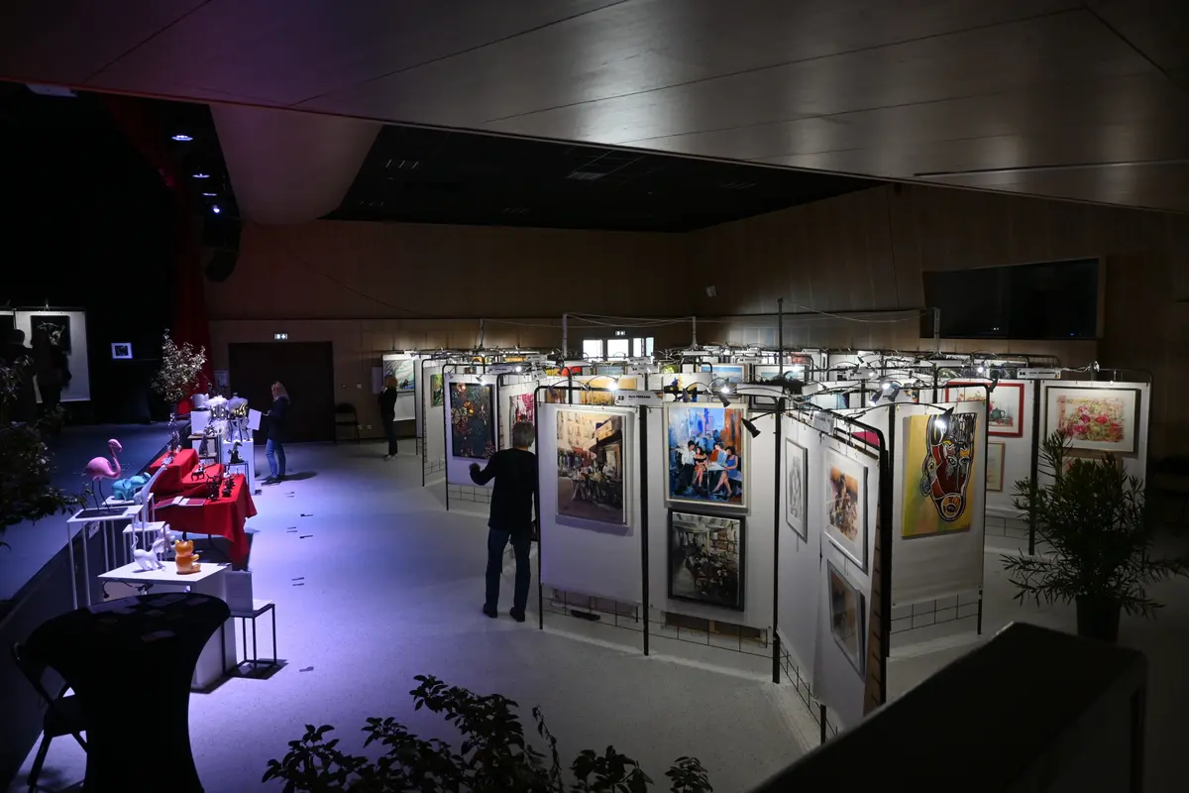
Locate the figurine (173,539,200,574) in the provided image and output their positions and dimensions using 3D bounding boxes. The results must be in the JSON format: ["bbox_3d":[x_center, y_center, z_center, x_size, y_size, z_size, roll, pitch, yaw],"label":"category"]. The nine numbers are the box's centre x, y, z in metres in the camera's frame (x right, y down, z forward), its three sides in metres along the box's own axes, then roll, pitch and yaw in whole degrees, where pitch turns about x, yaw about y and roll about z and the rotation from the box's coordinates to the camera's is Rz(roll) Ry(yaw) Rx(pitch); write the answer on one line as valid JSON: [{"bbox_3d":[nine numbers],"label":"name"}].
[{"bbox_3d":[-2.894,1.136,5.628,0.140,0.230,0.170,2,5,28],"label":"figurine"}]

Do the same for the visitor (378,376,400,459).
[{"bbox_3d":[-4.007,0.391,15.505,0.420,1.618,0.460,-2,5,-18],"label":"visitor"}]

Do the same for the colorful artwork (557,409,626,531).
[{"bbox_3d":[-0.020,0.535,6.108,0.636,0.849,0.040,2,6,31],"label":"colorful artwork"}]

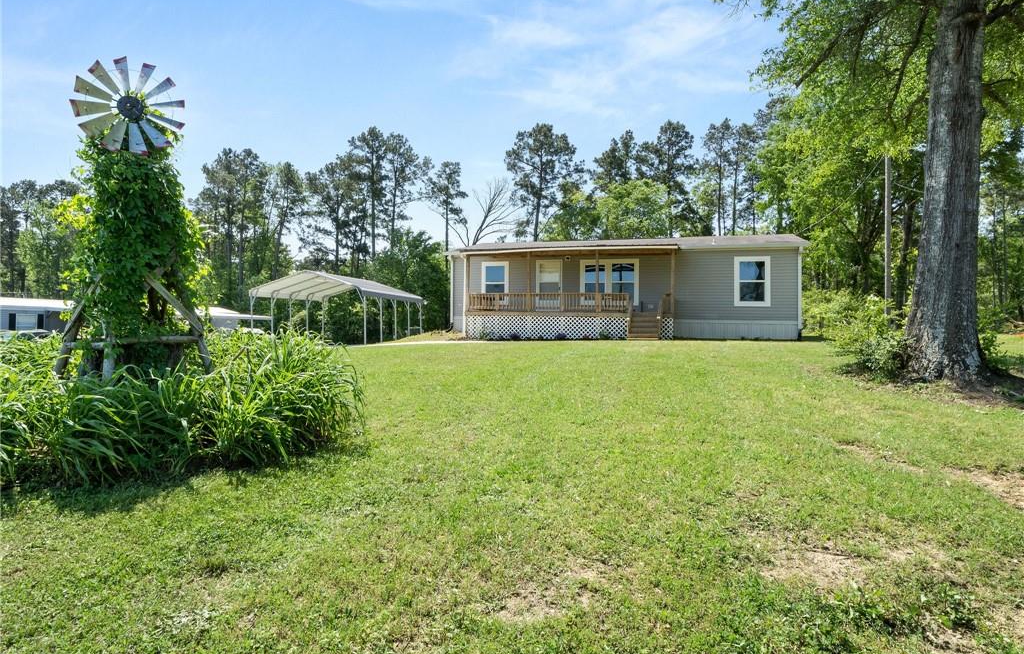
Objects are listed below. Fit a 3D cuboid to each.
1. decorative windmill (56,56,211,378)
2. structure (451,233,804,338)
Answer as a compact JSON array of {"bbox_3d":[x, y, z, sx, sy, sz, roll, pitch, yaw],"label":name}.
[{"bbox_3d":[-4.209,-0.885,5.934,1.450,4.176,1.400,0,2,-28],"label":"decorative windmill"},{"bbox_3d":[4.653,-1.818,23.621,14.111,4.300,9.300,1,1,19],"label":"structure"}]

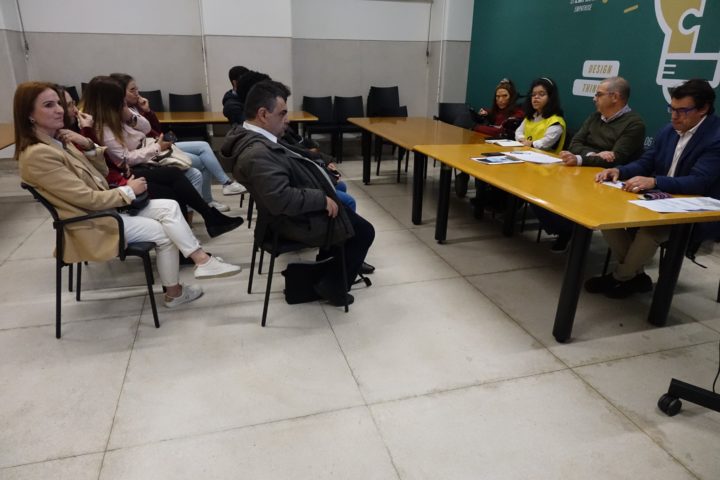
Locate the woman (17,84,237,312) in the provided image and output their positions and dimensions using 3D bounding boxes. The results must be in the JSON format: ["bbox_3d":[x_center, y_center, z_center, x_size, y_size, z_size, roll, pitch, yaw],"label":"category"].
[{"bbox_3d":[-1.154,-0.186,2.532,0.960,1.230,0.560,-5,21,-15],"label":"woman"}]

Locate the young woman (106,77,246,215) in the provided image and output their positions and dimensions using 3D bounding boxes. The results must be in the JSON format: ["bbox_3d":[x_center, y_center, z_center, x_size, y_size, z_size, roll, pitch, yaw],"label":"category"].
[{"bbox_3d":[-1.541,-0.778,4.112,1.020,1.240,0.500,-5,21,-15],"label":"young woman"}]

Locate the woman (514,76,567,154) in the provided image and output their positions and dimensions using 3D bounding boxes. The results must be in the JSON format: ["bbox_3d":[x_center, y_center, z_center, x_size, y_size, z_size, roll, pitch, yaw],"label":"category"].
[{"bbox_3d":[1.405,-0.687,4.003,0.700,1.240,0.480,-11,24,-29],"label":"woman"}]

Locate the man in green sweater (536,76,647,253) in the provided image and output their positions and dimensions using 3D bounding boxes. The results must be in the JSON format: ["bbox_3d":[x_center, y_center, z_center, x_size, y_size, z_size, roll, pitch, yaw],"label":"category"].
[{"bbox_3d":[1.604,-0.499,3.455,0.780,1.270,0.600,-5,21,-15],"label":"man in green sweater"}]

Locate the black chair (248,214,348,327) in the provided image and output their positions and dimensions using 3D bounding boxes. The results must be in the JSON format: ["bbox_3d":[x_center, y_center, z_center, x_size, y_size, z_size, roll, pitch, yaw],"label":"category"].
[{"bbox_3d":[-0.360,-0.013,2.734,0.550,0.820,0.480,-7,22,-20],"label":"black chair"}]

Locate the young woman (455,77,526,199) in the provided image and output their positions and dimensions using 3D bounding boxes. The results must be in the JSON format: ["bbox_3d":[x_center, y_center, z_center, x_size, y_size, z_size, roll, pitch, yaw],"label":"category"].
[{"bbox_3d":[1.359,-1.044,4.998,0.760,1.210,0.520,-8,22,-23],"label":"young woman"}]

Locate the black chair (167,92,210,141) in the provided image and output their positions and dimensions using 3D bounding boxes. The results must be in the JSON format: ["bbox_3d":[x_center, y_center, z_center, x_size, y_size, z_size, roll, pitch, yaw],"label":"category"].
[{"bbox_3d":[-2.296,-1.454,6.445,0.460,0.830,0.550,-5,21,-15],"label":"black chair"}]

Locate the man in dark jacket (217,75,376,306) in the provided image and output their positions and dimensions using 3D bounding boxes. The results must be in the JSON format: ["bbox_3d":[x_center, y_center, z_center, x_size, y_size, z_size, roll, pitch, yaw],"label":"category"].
[{"bbox_3d":[-0.293,-0.210,2.611,0.850,1.250,0.620,-7,22,-21],"label":"man in dark jacket"}]

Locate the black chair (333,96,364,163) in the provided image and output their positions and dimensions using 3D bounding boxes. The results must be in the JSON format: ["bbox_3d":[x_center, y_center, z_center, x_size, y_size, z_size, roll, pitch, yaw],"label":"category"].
[{"bbox_3d":[-0.099,-1.564,6.836,0.460,0.830,0.550,-5,21,-15],"label":"black chair"}]

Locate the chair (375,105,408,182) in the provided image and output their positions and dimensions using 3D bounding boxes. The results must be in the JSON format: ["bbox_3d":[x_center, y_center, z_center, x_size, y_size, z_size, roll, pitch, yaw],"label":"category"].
[{"bbox_3d":[0.528,-1.165,5.823,0.460,0.820,0.540,-11,24,-28],"label":"chair"}]

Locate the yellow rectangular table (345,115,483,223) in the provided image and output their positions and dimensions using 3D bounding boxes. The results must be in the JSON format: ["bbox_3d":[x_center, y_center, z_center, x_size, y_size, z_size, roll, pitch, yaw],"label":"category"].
[{"bbox_3d":[0.621,-0.759,4.883,1.020,0.730,2.000,-5,21,-15],"label":"yellow rectangular table"}]

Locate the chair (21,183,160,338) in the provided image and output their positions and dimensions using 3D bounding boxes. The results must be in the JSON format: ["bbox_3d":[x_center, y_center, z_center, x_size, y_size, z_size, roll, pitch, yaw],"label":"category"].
[{"bbox_3d":[-1.340,0.031,2.556,0.550,0.800,0.540,-5,21,-15],"label":"chair"}]

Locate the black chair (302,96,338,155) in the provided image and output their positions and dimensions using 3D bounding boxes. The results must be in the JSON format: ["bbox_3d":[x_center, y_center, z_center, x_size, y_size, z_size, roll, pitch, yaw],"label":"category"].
[{"bbox_3d":[-0.547,-1.525,6.713,0.460,0.830,0.550,-5,21,-15],"label":"black chair"}]

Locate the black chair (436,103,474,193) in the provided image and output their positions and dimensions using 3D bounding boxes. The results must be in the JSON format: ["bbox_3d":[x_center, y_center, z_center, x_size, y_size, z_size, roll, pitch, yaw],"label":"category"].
[{"bbox_3d":[1.325,-1.320,6.270,0.480,0.820,0.550,-4,21,-13],"label":"black chair"}]

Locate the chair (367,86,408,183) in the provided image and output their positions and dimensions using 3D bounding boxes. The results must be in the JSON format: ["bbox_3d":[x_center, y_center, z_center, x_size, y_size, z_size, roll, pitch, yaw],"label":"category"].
[{"bbox_3d":[0.431,-1.279,5.947,0.470,0.960,0.540,-8,22,-24],"label":"chair"}]

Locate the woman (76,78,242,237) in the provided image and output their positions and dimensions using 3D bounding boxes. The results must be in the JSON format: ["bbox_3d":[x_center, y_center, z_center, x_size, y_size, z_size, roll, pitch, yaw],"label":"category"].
[{"bbox_3d":[-1.430,-0.561,3.542,1.030,1.240,0.500,-5,21,-15],"label":"woman"}]

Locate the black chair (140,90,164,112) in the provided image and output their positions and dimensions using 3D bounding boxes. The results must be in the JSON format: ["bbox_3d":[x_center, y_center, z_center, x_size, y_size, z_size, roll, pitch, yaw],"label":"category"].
[{"bbox_3d":[-2.954,-1.567,6.617,0.460,0.910,0.540,-5,21,-15],"label":"black chair"}]

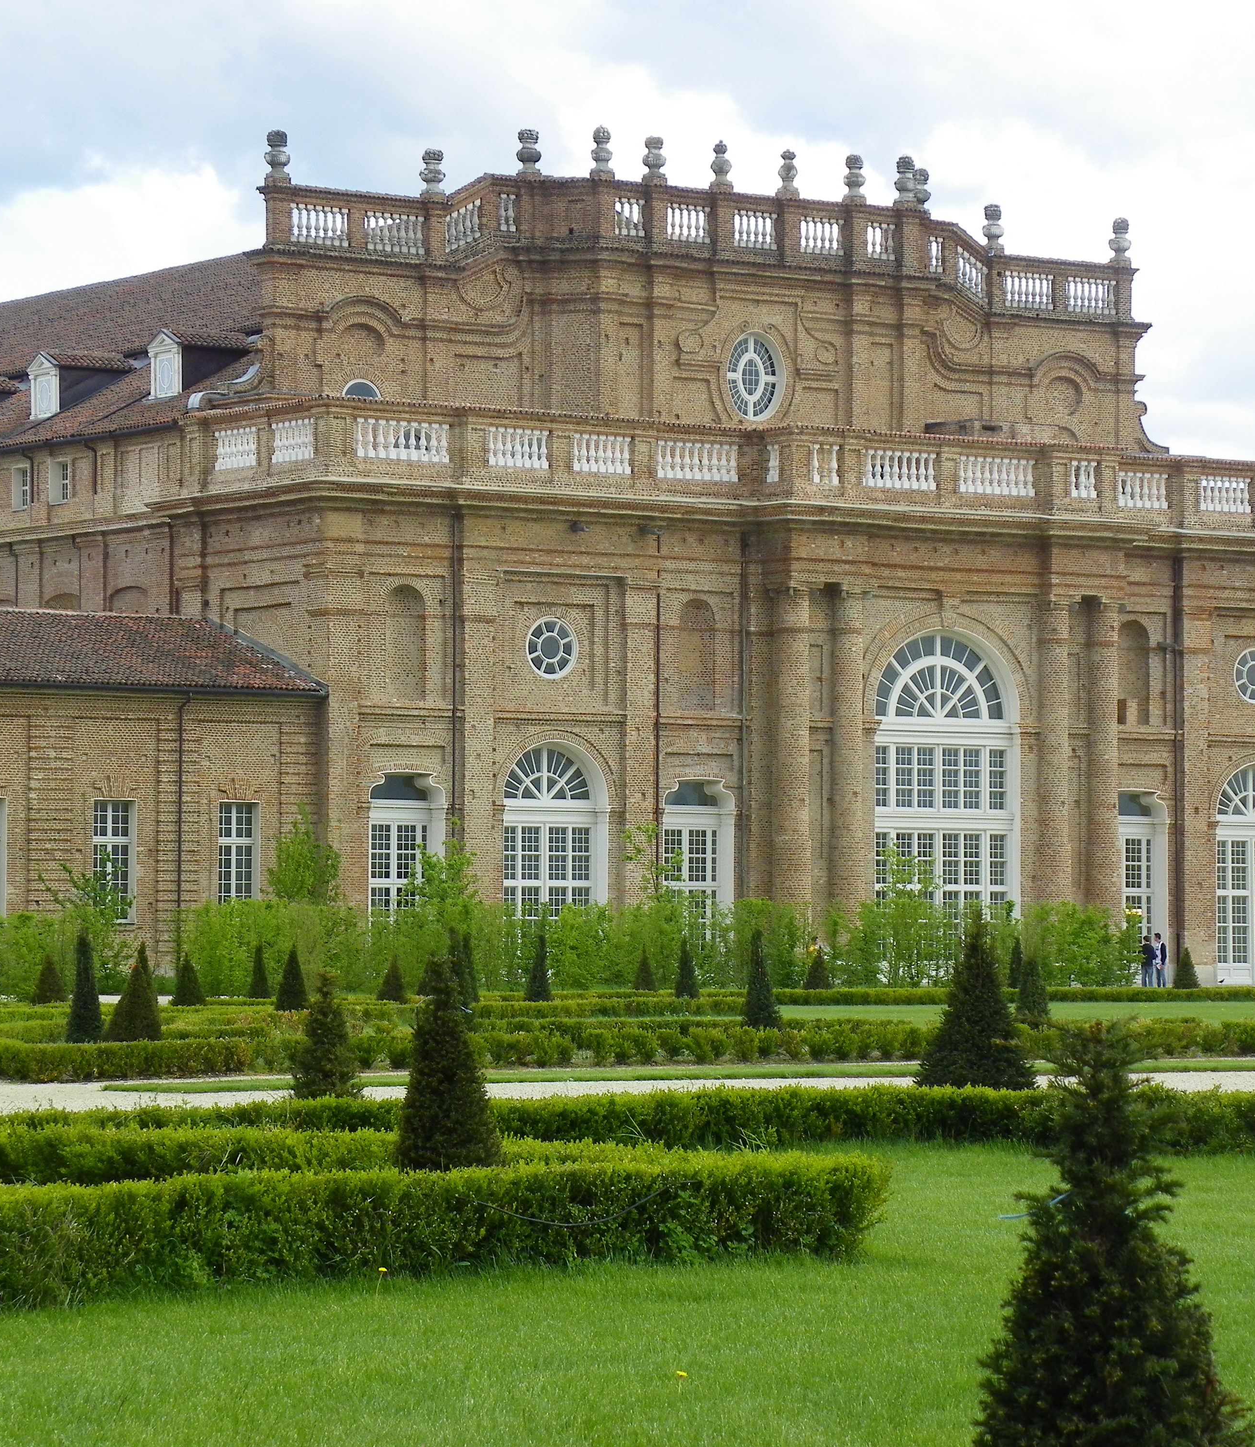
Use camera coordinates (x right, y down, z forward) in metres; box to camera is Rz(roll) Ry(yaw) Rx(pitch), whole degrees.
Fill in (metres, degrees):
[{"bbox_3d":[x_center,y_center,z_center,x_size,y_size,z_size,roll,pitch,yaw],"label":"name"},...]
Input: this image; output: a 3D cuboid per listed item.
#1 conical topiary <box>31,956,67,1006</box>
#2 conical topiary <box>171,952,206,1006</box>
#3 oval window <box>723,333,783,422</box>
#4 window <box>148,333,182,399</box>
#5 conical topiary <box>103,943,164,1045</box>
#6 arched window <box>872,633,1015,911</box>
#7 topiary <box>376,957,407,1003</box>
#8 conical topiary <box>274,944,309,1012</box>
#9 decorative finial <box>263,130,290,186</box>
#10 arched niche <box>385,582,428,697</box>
[{"bbox_3d":[-10.388,4.740,94.978,0.670,1.125,0.670,0,-2,0],"label":"conical topiary"},{"bbox_3d":[-7.384,4.469,89.026,0.638,1.257,0.638,0,-2,0],"label":"conical topiary"},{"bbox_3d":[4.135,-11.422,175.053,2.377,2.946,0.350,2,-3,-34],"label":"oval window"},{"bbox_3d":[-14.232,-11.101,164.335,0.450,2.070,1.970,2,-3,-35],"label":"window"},{"bbox_3d":[-5.690,3.282,60.972,0.740,1.410,0.740,0,-2,-5],"label":"conical topiary"},{"bbox_3d":[8.442,2.102,140.186,4.325,9.149,0.800,2,-3,-35],"label":"arched window"},{"bbox_3d":[-4.473,4.974,99.978,0.600,1.123,0.600,0,-2,0],"label":"topiary"},{"bbox_3d":[-5.450,4.290,85.972,0.620,1.410,0.620,0,-2,-4],"label":"conical topiary"},{"bbox_3d":[-10.829,-17.466,163.616,0.840,1.720,0.840,0,-2,0],"label":"decorative finial"},{"bbox_3d":[-5.579,-1.989,130.681,1.211,2.882,0.450,2,-3,-35],"label":"arched niche"}]

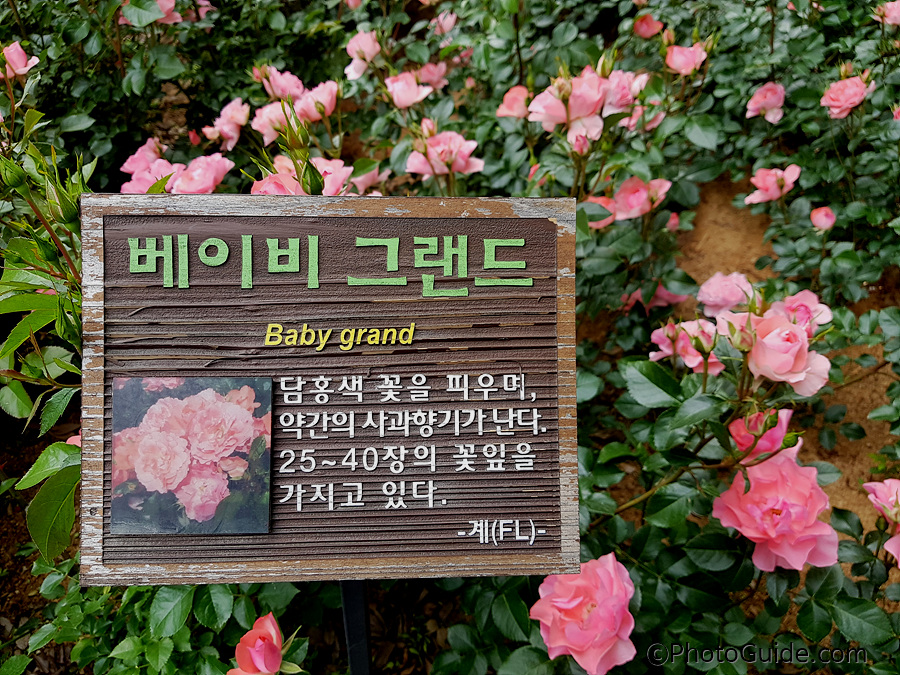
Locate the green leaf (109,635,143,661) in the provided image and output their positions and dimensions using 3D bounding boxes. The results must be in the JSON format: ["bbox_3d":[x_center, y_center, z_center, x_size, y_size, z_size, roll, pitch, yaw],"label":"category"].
[{"bbox_3d":[-0.317,0.303,0.660,0.037,0.011,0.025,-20,48,-19],"label":"green leaf"}]

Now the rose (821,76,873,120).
[{"bbox_3d":[0.557,-0.339,0.950,0.070,0.052,0.057,15,80,23],"label":"rose"}]

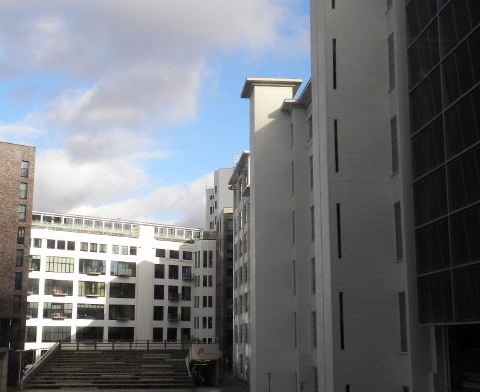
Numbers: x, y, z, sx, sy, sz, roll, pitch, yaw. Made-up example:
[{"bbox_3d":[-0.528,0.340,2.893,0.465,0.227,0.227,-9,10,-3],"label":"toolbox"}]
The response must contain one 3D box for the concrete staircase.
[{"bbox_3d":[-19.489,26.766,118.083,23.590,4.970,22.400,1,-11,-6],"label":"concrete staircase"}]

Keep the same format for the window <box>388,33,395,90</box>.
[{"bbox_3d":[8.918,-7.861,44.378,0.150,3.178,0.994,1,-11,-6],"label":"window"}]

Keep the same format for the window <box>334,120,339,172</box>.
[{"bbox_3d":[5.608,-2.876,43.816,0.200,3.122,0.150,1,-11,-6],"label":"window"}]

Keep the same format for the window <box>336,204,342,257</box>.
[{"bbox_3d":[5.616,1.975,42.906,0.200,3.136,0.150,1,-11,-6],"label":"window"}]

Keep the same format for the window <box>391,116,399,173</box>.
[{"bbox_3d":[8.926,-2.914,43.450,0.150,3.262,0.994,1,-11,-6],"label":"window"}]

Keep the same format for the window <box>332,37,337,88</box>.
[{"bbox_3d":[5.600,-7.774,44.734,0.200,3.136,0.150,1,-11,-6],"label":"window"}]

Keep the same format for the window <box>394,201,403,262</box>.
[{"bbox_3d":[8.934,2.005,42.528,0.150,3.262,0.994,1,-11,-6],"label":"window"}]

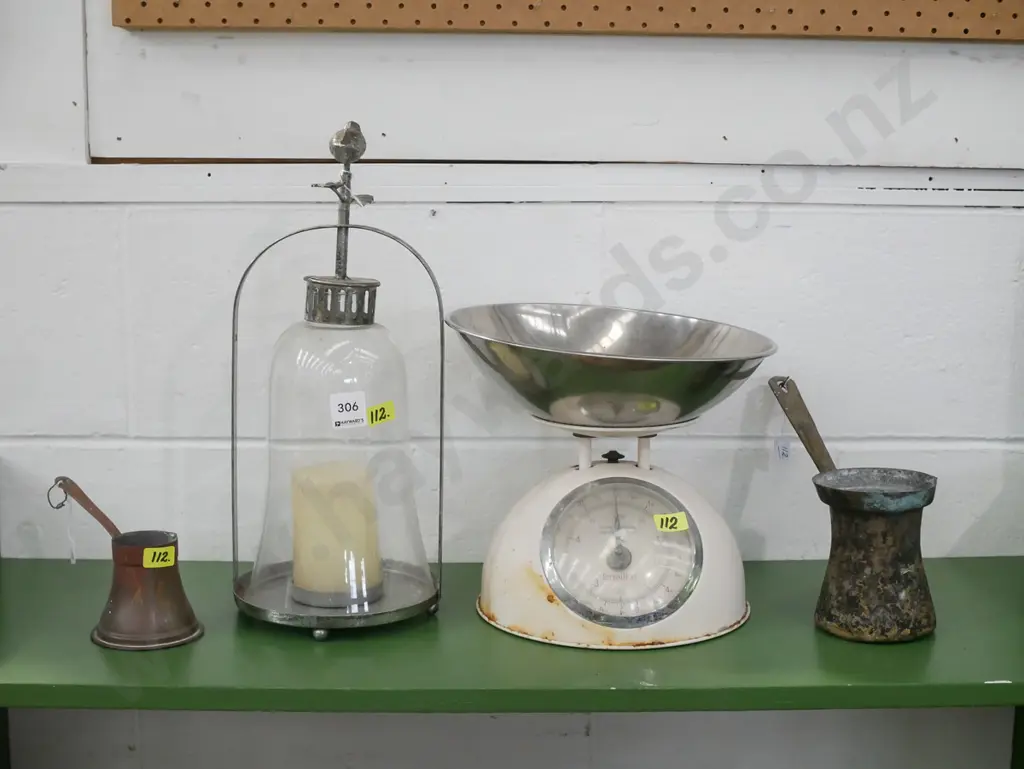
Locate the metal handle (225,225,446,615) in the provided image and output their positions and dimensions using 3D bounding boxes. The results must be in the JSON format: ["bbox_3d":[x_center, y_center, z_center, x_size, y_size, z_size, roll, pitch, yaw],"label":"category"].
[{"bbox_3d":[-0.129,0.024,1.102,0.161,0.288,0.013,2,10,3],"label":"metal handle"}]

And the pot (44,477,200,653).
[{"bbox_3d":[-0.286,0.128,1.082,0.124,0.113,0.086,3,10,13],"label":"pot"}]

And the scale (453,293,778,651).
[{"bbox_3d":[0.077,0.062,1.148,0.255,0.232,0.255,1,10,-1],"label":"scale"}]

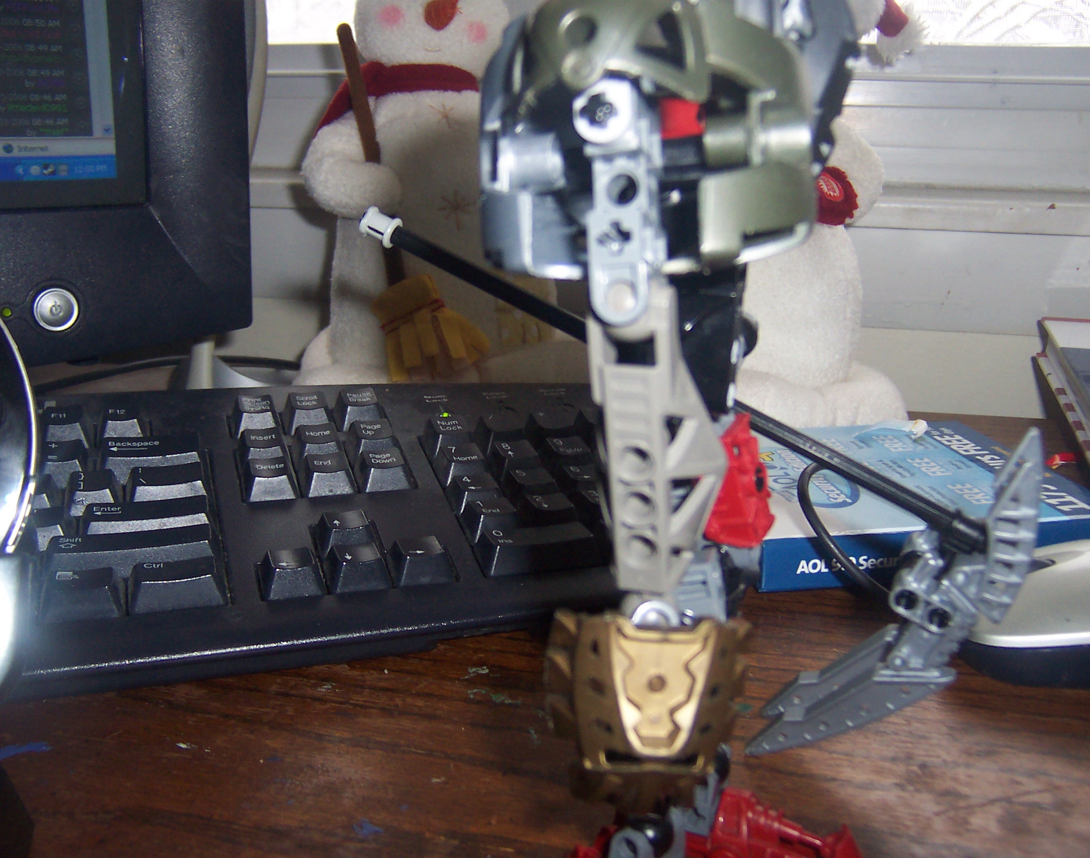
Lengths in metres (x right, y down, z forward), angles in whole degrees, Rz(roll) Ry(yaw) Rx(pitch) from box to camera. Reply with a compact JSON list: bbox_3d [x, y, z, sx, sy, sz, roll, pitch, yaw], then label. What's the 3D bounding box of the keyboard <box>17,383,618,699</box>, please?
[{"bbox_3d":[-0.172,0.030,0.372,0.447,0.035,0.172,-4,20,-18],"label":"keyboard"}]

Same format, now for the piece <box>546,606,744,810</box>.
[{"bbox_3d":[0.020,0.054,0.230,0.037,0.038,0.024,1,12,-3],"label":"piece"}]

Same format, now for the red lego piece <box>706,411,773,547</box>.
[{"bbox_3d":[0.038,0.010,0.241,0.017,0.026,0.015,-6,19,-23],"label":"red lego piece"}]

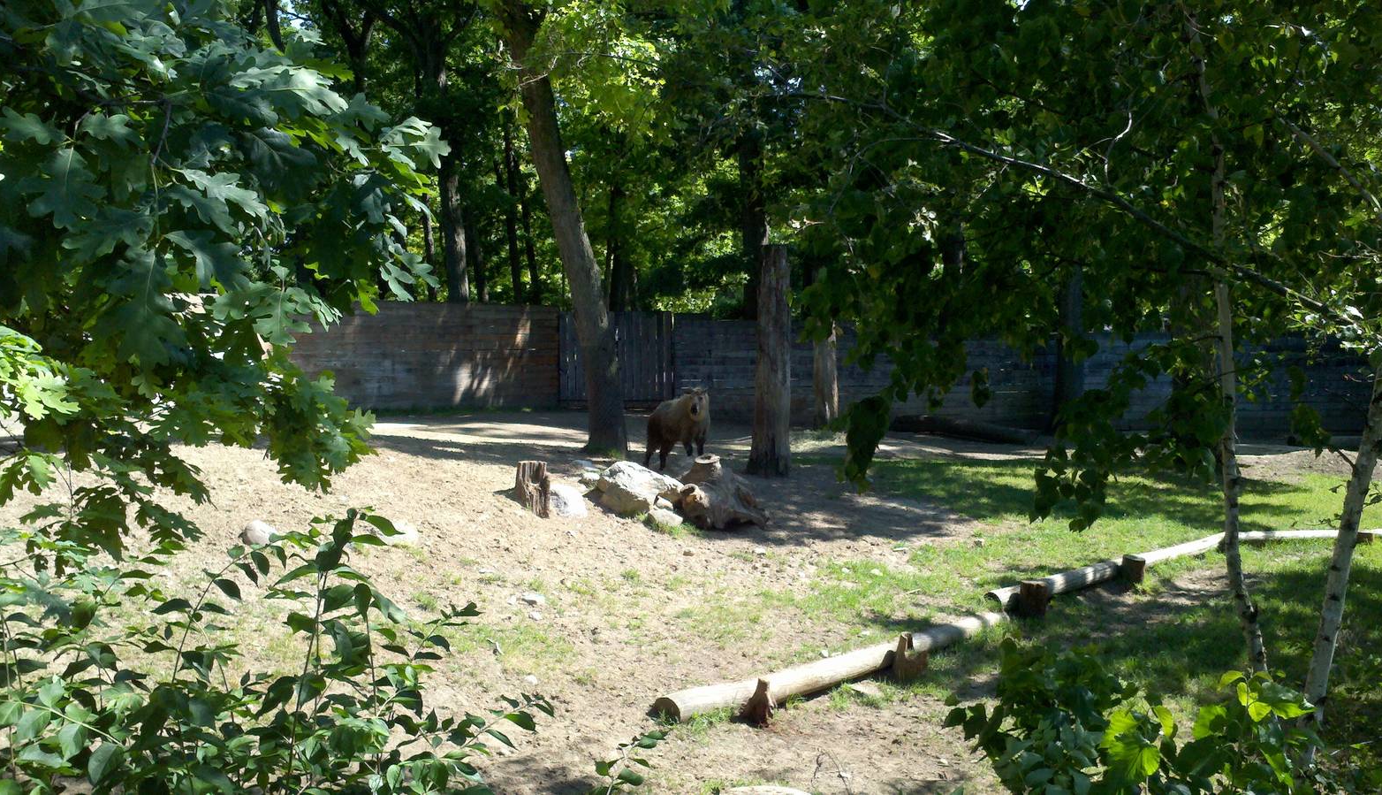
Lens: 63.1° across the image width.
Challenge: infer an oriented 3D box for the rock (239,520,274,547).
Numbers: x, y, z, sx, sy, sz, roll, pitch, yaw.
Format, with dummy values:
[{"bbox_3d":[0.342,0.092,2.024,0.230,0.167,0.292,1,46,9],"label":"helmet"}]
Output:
[{"bbox_3d":[-4.936,1.547,12.800,0.420,0.270,0.360,0,4,0],"label":"rock"}]

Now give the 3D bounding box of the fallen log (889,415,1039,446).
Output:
[{"bbox_3d":[5.066,0.628,21.150,3.000,0.400,0.420,5,7,36],"label":"fallen log"}]

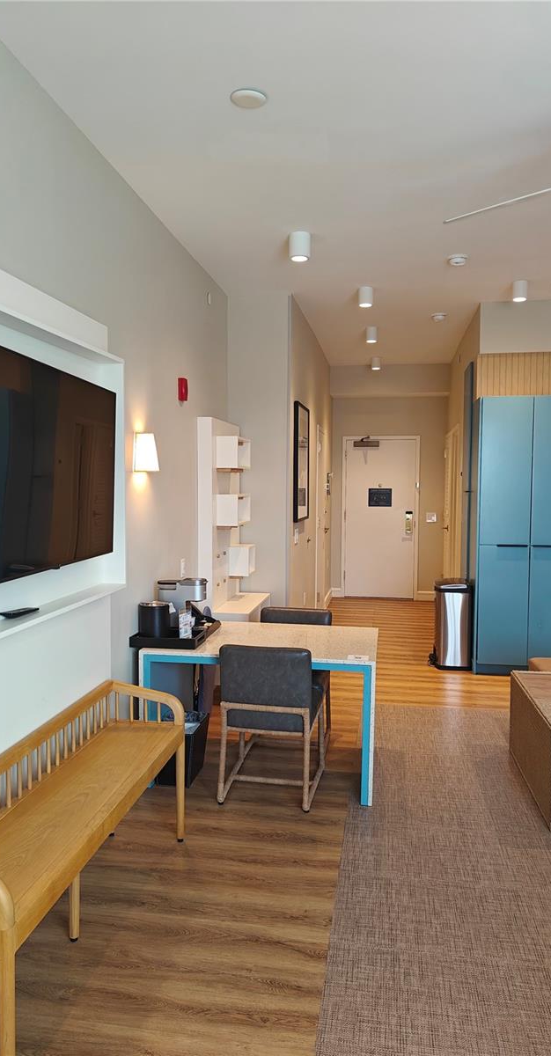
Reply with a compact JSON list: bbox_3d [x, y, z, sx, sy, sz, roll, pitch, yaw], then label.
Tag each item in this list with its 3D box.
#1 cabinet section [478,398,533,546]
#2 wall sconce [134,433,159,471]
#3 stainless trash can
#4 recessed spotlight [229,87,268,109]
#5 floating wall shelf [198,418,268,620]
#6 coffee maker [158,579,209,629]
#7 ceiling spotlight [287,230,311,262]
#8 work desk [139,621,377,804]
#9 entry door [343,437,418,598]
[{"bbox_3d":[1.891,-0.474,6.149,0.398,1.190,0.590,1,4,9],"label":"cabinet section"},{"bbox_3d":[-0.675,-0.406,3.957,0.110,0.212,0.180,1,4,9],"label":"wall sconce"},{"bbox_3d":[1.543,0.848,6.425,0.360,0.720,0.340,1,4,9],"label":"stainless trash can"},{"bbox_3d":[-0.107,-1.698,2.905,0.143,0.020,0.143,0,4,0],"label":"recessed spotlight"},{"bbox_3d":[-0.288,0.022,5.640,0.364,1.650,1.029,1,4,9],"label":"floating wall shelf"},{"bbox_3d":[-0.554,0.440,4.368,0.288,0.291,0.125,1,4,9],"label":"coffee maker"},{"bbox_3d":[0.153,-1.740,4.540,0.130,0.148,0.130,1,4,9],"label":"ceiling spotlight"},{"bbox_3d":[-0.042,0.987,4.139,1.215,0.726,0.842,1,4,9],"label":"work desk"},{"bbox_3d":[1.430,-0.130,9.982,1.004,2.203,0.060,1,4,9],"label":"entry door"}]

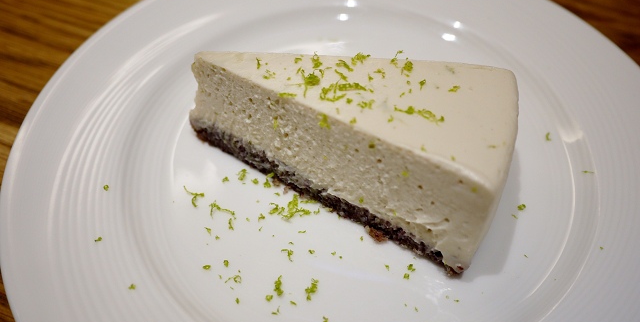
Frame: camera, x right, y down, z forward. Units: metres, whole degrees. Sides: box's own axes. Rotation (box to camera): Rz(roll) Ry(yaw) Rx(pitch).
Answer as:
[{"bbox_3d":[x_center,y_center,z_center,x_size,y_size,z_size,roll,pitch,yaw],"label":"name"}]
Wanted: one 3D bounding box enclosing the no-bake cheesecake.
[{"bbox_3d":[0.007,-0.010,0.177,0.107,0.039,0.056,15,49,10],"label":"no-bake cheesecake"}]

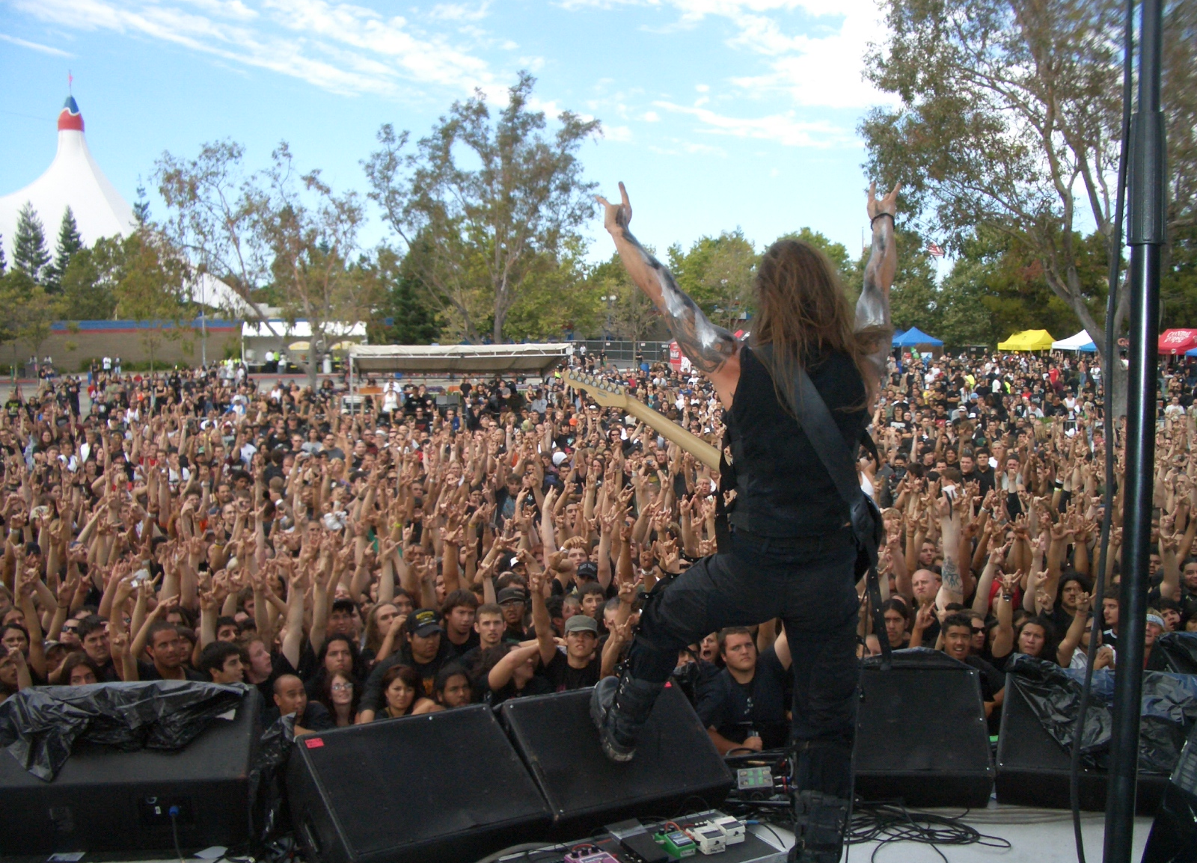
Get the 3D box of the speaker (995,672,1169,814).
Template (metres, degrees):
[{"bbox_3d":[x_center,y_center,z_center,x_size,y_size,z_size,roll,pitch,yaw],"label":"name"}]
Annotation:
[{"bbox_3d":[1.639,1.019,4.016,0.600,0.380,0.450,2,5,18],"label":"speaker"}]

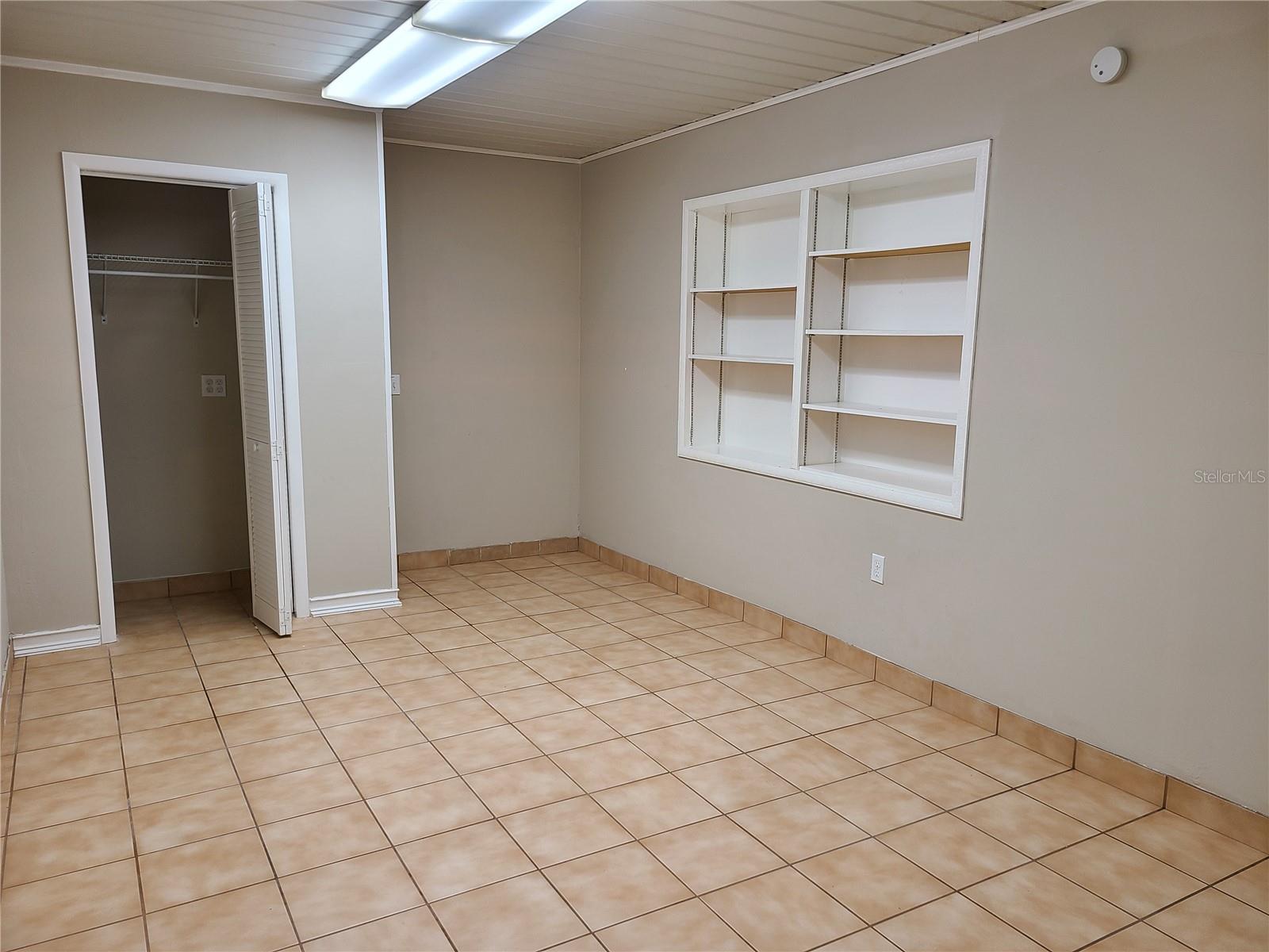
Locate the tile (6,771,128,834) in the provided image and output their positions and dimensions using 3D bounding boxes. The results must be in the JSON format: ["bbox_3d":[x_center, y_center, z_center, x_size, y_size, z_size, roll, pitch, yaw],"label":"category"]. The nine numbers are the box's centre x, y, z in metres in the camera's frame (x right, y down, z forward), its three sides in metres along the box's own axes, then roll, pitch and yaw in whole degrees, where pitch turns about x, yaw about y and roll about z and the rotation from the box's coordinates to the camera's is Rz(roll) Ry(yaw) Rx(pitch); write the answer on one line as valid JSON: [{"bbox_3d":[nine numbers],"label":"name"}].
[{"bbox_3d":[-1.717,0.992,2.899,0.300,0.010,0.300,-5,10,-30],"label":"tile"}]

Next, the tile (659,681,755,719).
[{"bbox_3d":[0.280,0.880,3.734,0.298,0.010,0.298,-5,10,-30],"label":"tile"}]

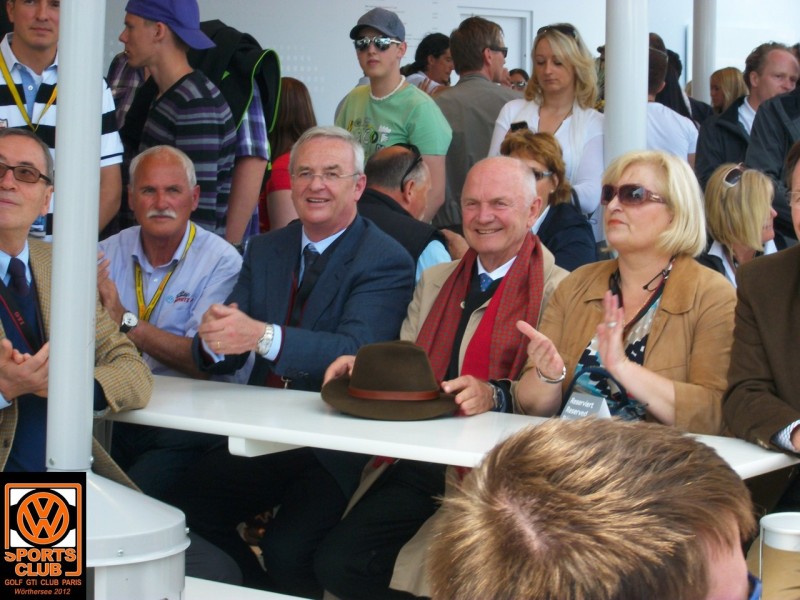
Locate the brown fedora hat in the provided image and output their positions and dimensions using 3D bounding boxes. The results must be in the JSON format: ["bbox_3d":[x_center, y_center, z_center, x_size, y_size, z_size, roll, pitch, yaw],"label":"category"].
[{"bbox_3d":[-0.017,0.170,5.190,0.295,0.135,0.310,4,9,15],"label":"brown fedora hat"}]

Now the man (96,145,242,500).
[{"bbox_3d":[-0.661,0.273,5.775,0.540,1.280,0.760,5,9,22],"label":"man"}]

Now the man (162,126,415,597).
[{"bbox_3d":[-0.262,0.269,5.401,0.550,1.310,0.770,6,9,27],"label":"man"}]

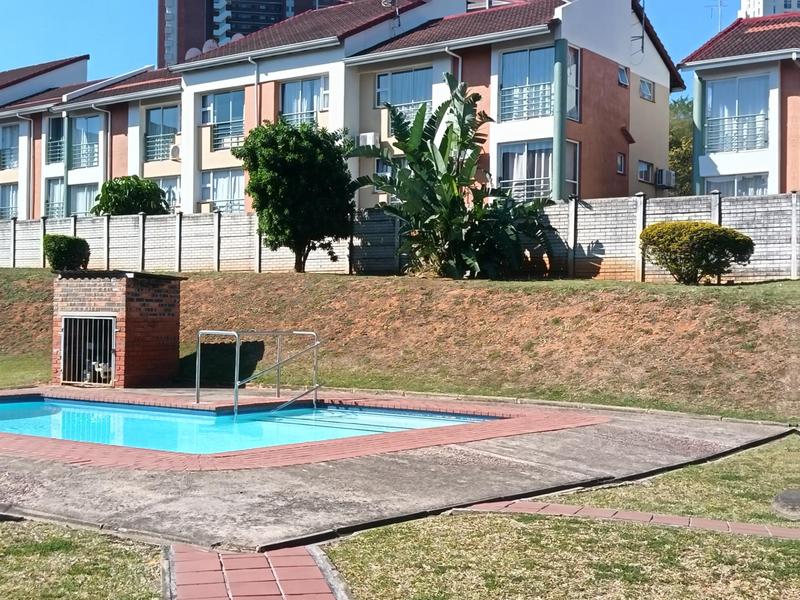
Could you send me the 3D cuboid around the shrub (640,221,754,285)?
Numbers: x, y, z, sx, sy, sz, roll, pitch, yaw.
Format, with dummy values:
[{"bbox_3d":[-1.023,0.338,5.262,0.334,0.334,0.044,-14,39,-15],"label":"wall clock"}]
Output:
[{"bbox_3d":[5.525,-0.882,20.600,2.120,1.190,2.000,1,-1,15],"label":"shrub"}]

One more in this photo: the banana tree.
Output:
[{"bbox_3d":[1.105,-2.671,23.800,4.330,4.420,3.300,1,-1,3],"label":"banana tree"}]

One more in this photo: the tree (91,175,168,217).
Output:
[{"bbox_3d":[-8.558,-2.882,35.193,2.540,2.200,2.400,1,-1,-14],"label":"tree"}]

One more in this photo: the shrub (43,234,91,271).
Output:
[{"bbox_3d":[-9.350,-1.318,31.100,1.350,1.040,1.300,1,-1,-17],"label":"shrub"}]

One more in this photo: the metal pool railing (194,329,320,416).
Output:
[{"bbox_3d":[-2.089,1.050,16.463,0.830,1.210,1.770,0,-1,36],"label":"metal pool railing"}]

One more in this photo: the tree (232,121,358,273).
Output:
[{"bbox_3d":[-2.487,-2.463,26.400,3.000,3.620,2.900,1,-1,-5],"label":"tree"}]

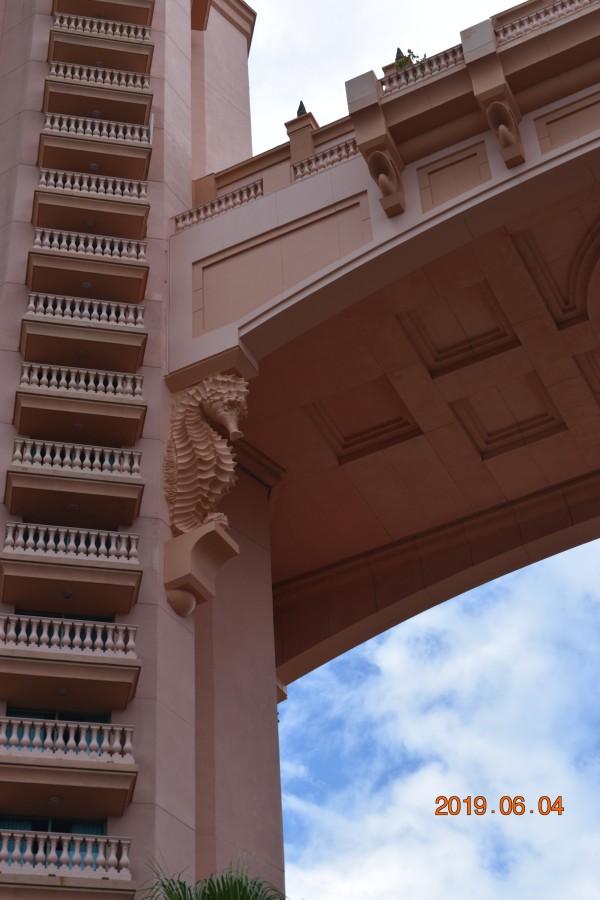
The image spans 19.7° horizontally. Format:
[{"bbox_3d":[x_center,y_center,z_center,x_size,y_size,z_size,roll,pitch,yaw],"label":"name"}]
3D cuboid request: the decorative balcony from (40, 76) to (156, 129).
[{"bbox_3d":[-6.917,-12.152,59.204,3.635,1.671,1.302,6,-44,-10],"label":"decorative balcony"}]

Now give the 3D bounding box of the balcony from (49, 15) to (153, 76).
[{"bbox_3d":[-7.055,-14.323,61.270,3.635,1.671,1.302,6,-44,-10],"label":"balcony"}]

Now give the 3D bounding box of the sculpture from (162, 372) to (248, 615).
[{"bbox_3d":[-2.234,0.922,44.996,2.212,7.896,1.358,-23,-47,19],"label":"sculpture"}]

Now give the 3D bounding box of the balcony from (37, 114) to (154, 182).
[{"bbox_3d":[-6.293,-9.287,53.036,3.361,1.568,1.210,6,-45,-10],"label":"balcony"}]

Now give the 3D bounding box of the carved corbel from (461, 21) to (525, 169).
[{"bbox_3d":[5.821,-10.588,51.322,0.960,4.761,1.863,-21,-46,17],"label":"carved corbel"}]

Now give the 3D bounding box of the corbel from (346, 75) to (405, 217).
[{"bbox_3d":[2.192,-8.666,48.654,0.876,4.396,1.764,-21,-47,17],"label":"corbel"}]

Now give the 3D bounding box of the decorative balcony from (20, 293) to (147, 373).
[{"bbox_3d":[-5.903,-3.245,47.212,3.361,1.568,1.210,6,-45,-10],"label":"decorative balcony"}]

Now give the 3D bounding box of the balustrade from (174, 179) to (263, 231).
[{"bbox_3d":[-2.420,-7.229,52.088,3.122,0.798,0.266,-21,-47,17],"label":"balustrade"}]

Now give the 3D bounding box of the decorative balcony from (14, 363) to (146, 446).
[{"bbox_3d":[-5.773,-1.232,45.271,3.361,1.568,1.210,6,-45,-10],"label":"decorative balcony"}]

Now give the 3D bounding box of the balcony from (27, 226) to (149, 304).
[{"bbox_3d":[-6.504,-5.637,53.008,3.635,1.671,1.302,6,-44,-10],"label":"balcony"}]

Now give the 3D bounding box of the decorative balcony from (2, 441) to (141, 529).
[{"bbox_3d":[-5.643,0.782,43.330,3.361,1.568,1.210,6,-45,-10],"label":"decorative balcony"}]

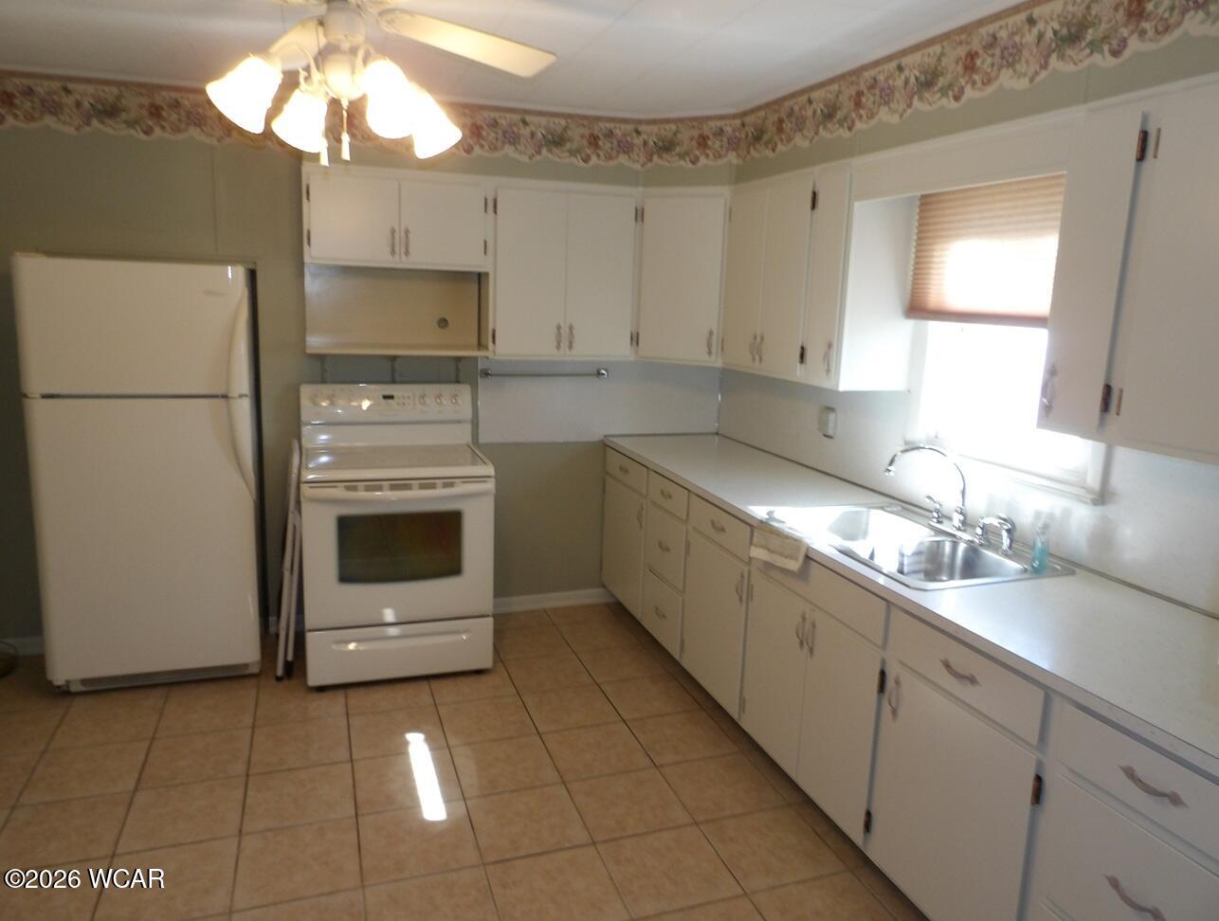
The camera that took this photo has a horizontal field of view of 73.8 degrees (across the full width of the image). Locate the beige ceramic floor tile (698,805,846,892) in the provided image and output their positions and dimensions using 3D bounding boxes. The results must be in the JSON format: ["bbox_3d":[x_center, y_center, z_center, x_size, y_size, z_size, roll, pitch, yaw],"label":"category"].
[{"bbox_3d":[0.489,1.179,2.472,0.332,0.012,0.332,-2,11,-19],"label":"beige ceramic floor tile"}]

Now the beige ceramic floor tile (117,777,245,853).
[{"bbox_3d":[-1.315,1.096,2.520,0.330,0.010,0.330,-2,11,-19],"label":"beige ceramic floor tile"}]

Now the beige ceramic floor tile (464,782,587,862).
[{"bbox_3d":[-0.252,1.112,2.506,0.323,0.010,0.323,-2,11,-19],"label":"beige ceramic floor tile"}]

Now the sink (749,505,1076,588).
[{"bbox_3d":[0.883,0.329,2.480,0.531,0.190,0.815,-2,11,-19],"label":"sink"}]

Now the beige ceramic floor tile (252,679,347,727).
[{"bbox_3d":[-1.227,0.974,3.276,0.332,0.012,0.332,-2,11,-19],"label":"beige ceramic floor tile"}]

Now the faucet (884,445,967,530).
[{"bbox_3d":[0.999,0.081,2.537,0.275,0.268,0.055,1,11,-6],"label":"faucet"}]

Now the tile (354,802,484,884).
[{"bbox_3d":[-0.572,1.140,2.437,0.330,0.010,0.330,-2,11,-19],"label":"tile"}]

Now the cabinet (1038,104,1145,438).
[{"bbox_3d":[1.282,-0.455,1.984,0.300,0.770,0.200,-1,11,-18],"label":"cabinet"}]

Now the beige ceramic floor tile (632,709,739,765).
[{"bbox_3d":[0.268,1.039,3.040,0.328,0.010,0.321,-2,11,-19],"label":"beige ceramic floor tile"}]

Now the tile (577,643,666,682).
[{"bbox_3d":[0.053,0.918,3.642,0.328,0.010,0.321,-2,11,-19],"label":"tile"}]

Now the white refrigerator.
[{"bbox_3d":[-1.884,0.033,3.430,0.750,1.660,0.720,-2,11,-19],"label":"white refrigerator"}]

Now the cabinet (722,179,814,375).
[{"bbox_3d":[0.777,-0.752,3.366,0.307,0.769,0.676,-2,11,-19],"label":"cabinet"}]

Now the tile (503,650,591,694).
[{"bbox_3d":[-0.264,0.923,3.532,0.323,0.010,0.323,-2,11,-19],"label":"tile"}]

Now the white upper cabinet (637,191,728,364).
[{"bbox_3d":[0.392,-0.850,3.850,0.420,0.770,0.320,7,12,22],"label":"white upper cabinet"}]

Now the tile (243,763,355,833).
[{"bbox_3d":[-0.984,1.071,2.596,0.323,0.010,0.323,-2,11,-19],"label":"tile"}]

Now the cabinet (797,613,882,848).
[{"bbox_3d":[0.948,0.738,2.460,0.611,0.568,0.370,-2,11,-19],"label":"cabinet"}]

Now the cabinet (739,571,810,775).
[{"bbox_3d":[0.796,0.687,2.789,0.540,0.580,0.390,-1,11,-18],"label":"cabinet"}]

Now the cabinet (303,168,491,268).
[{"bbox_3d":[-0.938,-1.048,3.600,0.773,0.397,0.306,-2,11,-19],"label":"cabinet"}]

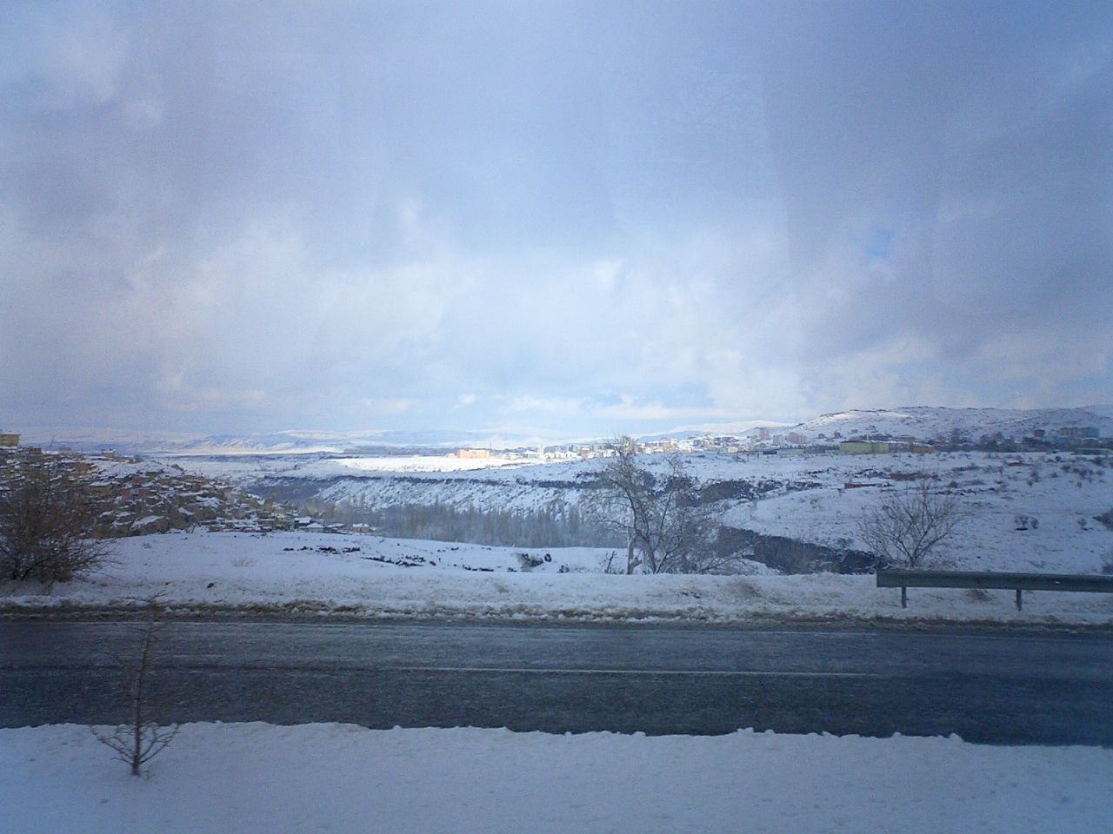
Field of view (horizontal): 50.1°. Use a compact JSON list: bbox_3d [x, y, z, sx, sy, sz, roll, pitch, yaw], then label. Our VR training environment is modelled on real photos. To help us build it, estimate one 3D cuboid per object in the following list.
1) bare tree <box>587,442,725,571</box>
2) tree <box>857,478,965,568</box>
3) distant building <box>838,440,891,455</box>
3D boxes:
[{"bbox_3d":[2.701,2.467,32.000,3.650,3.900,3.400,0,-1,0],"label":"bare tree"},{"bbox_3d":[7.912,2.392,26.500,2.350,2.050,2.100,0,-1,0],"label":"tree"},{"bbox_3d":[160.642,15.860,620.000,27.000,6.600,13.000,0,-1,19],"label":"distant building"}]

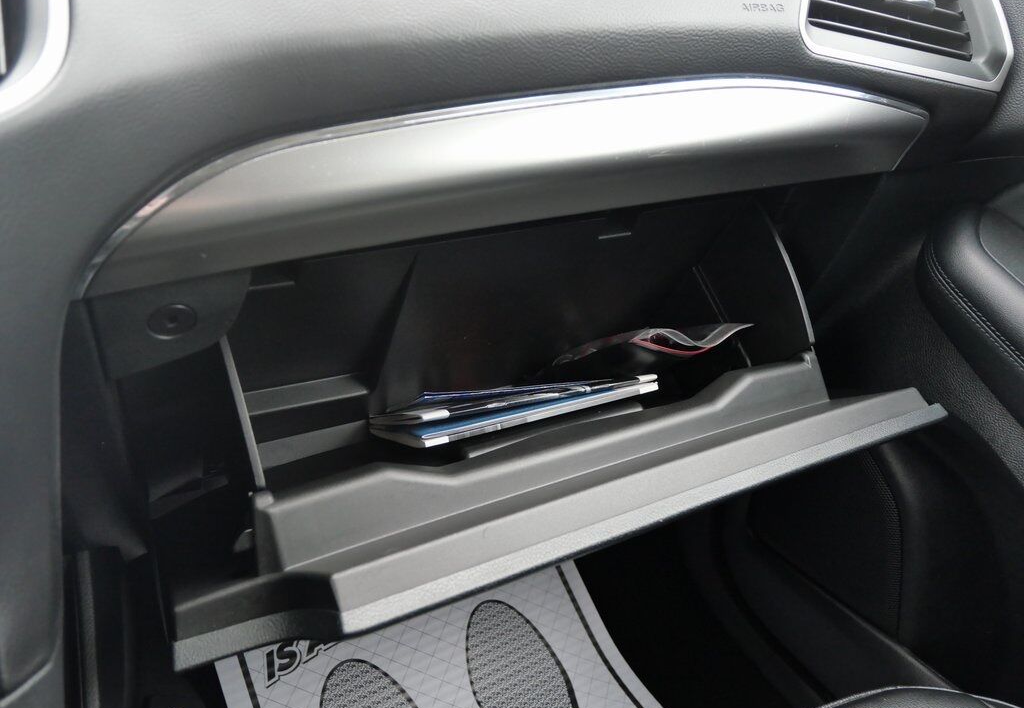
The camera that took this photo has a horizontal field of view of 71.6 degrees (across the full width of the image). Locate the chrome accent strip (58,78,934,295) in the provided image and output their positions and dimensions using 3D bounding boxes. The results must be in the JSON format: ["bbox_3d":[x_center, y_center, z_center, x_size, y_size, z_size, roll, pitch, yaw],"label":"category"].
[{"bbox_3d":[0.048,-0.120,0.418,0.555,0.073,0.051,-12,31,-21],"label":"chrome accent strip"}]

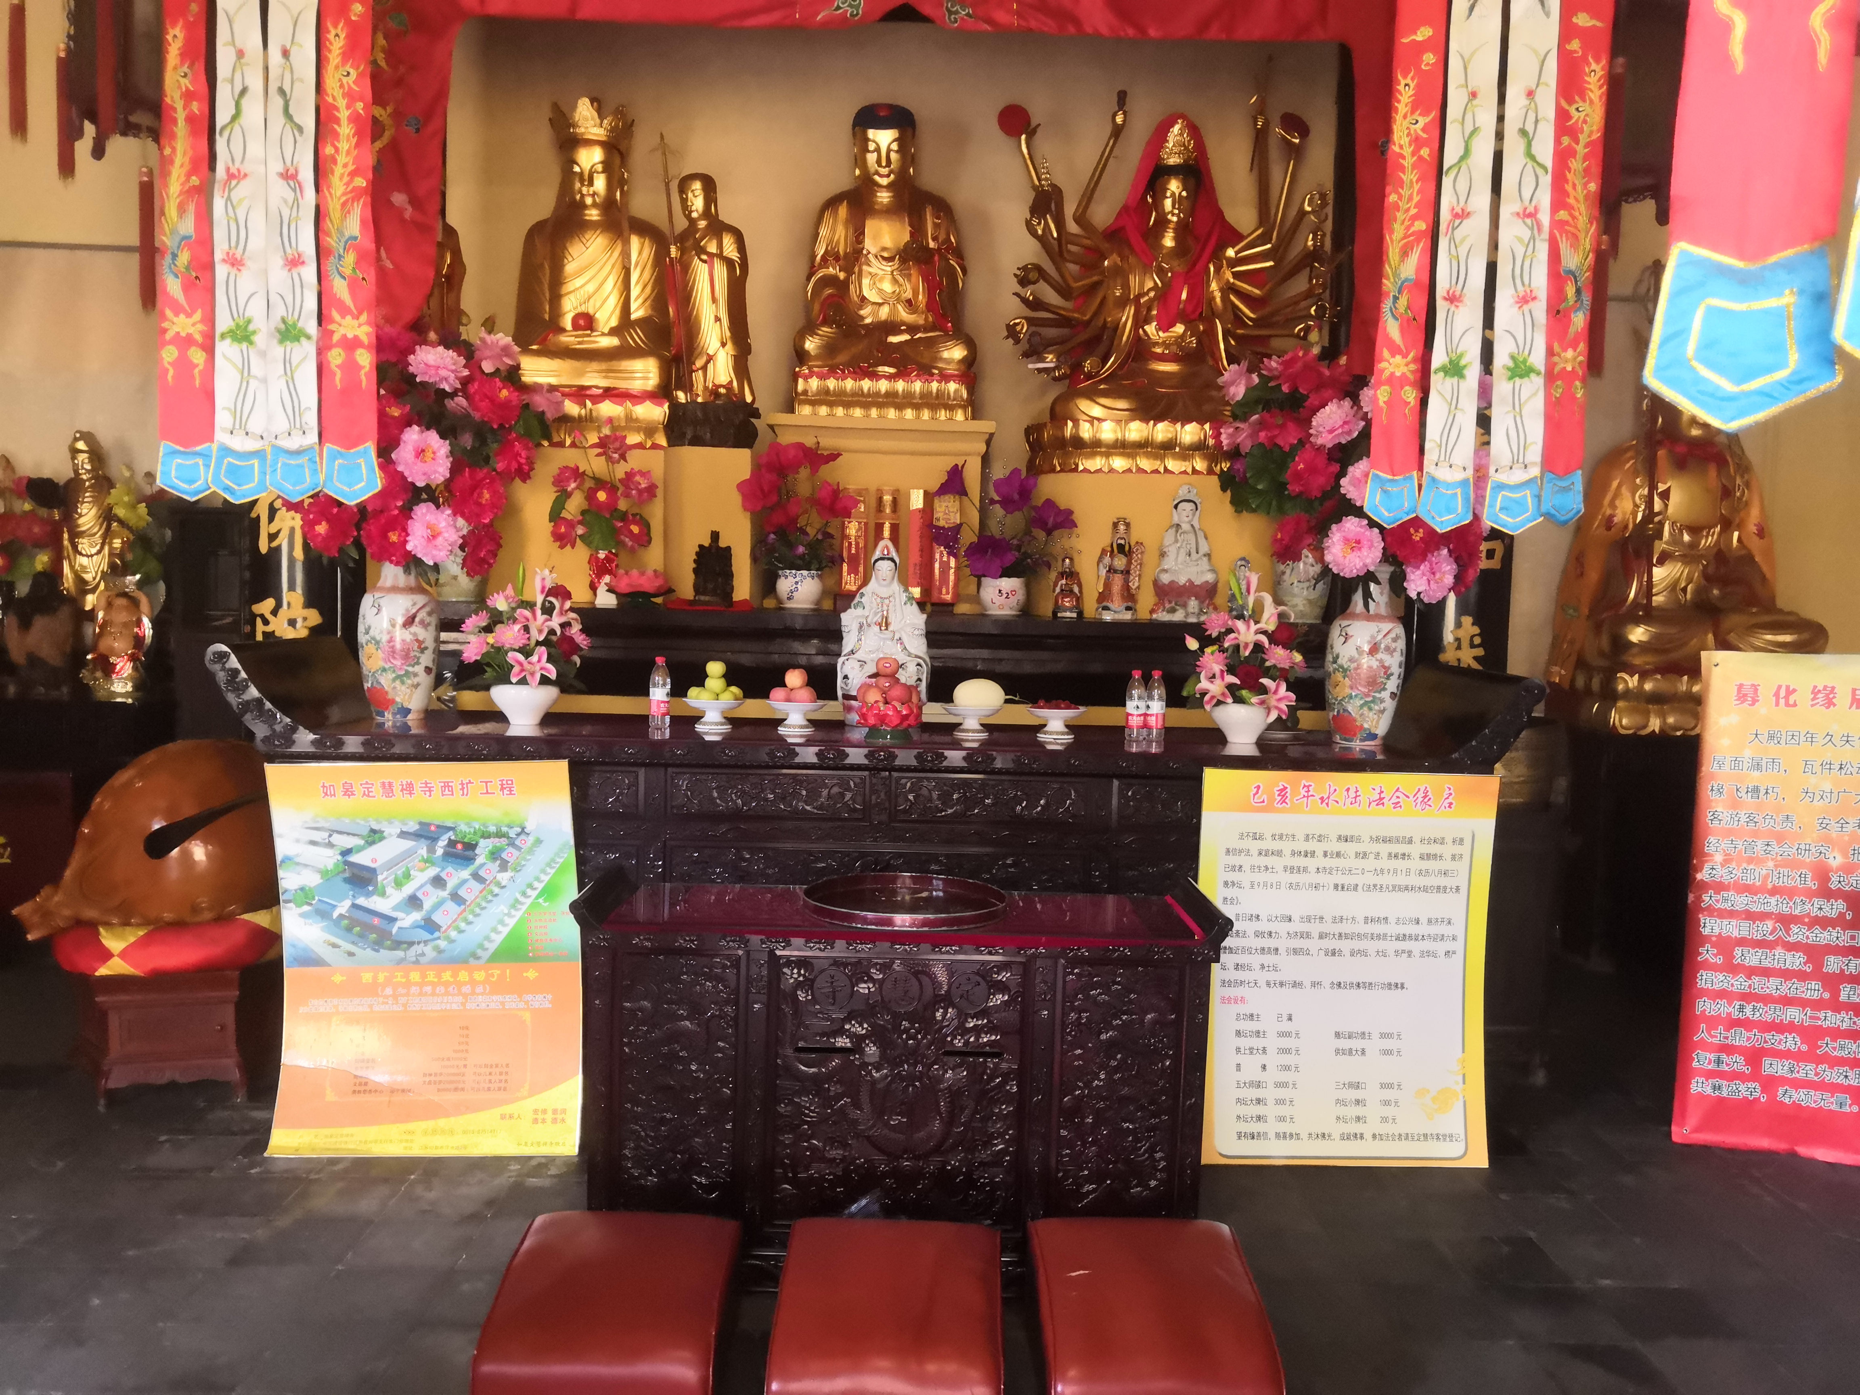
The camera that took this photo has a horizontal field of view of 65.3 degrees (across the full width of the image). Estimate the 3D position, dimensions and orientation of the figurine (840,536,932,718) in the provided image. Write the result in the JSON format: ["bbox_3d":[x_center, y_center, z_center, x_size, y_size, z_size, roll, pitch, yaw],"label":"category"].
[{"bbox_3d":[-0.158,-0.220,4.925,0.315,0.620,0.250,1,4,-2],"label":"figurine"}]

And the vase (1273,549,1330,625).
[{"bbox_3d":[1.374,-0.411,5.360,0.209,0.268,0.209,1,4,-1],"label":"vase"}]

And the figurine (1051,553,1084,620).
[{"bbox_3d":[0.507,-0.411,5.358,0.118,0.247,0.100,2,4,-1],"label":"figurine"}]

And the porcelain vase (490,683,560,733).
[{"bbox_3d":[-1.272,0.023,4.561,0.220,0.125,0.220,1,4,-2],"label":"porcelain vase"}]

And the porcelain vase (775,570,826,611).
[{"bbox_3d":[-0.485,-0.401,5.412,0.184,0.157,0.185,2,4,-1],"label":"porcelain vase"}]

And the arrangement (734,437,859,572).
[{"bbox_3d":[-0.483,-0.702,5.330,0.459,0.486,0.380,1,4,-1],"label":"arrangement"}]

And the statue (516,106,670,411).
[{"bbox_3d":[-1.362,-1.796,5.888,0.643,1.286,0.520,2,4,-1],"label":"statue"}]

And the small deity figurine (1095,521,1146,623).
[{"bbox_3d":[0.707,-0.470,5.366,0.194,0.387,0.140,2,4,-1],"label":"small deity figurine"}]

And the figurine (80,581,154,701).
[{"bbox_3d":[-3.646,-0.251,6.500,0.319,0.547,0.250,1,4,-3],"label":"figurine"}]

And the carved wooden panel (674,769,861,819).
[{"bbox_3d":[-0.487,0.292,4.380,0.592,0.149,0.030,1,4,-1],"label":"carved wooden panel"}]

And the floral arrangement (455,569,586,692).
[{"bbox_3d":[-1.351,-0.228,4.800,0.433,0.409,0.340,1,4,-1],"label":"floral arrangement"}]

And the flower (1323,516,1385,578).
[{"bbox_3d":[1.375,-0.490,4.708,0.198,0.203,0.110,2,4,9],"label":"flower"}]

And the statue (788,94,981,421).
[{"bbox_3d":[-0.181,-1.754,5.838,0.750,1.300,0.600,1,4,-2],"label":"statue"}]

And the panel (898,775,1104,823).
[{"bbox_3d":[0.199,0.299,4.233,0.610,0.140,0.030,1,4,-2],"label":"panel"}]

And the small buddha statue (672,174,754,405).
[{"bbox_3d":[-0.873,-1.647,5.851,0.334,0.932,0.280,3,4,14],"label":"small buddha statue"}]

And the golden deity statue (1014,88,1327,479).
[{"bbox_3d":[0.977,-1.687,5.911,1.332,1.545,0.800,2,4,-1],"label":"golden deity statue"}]

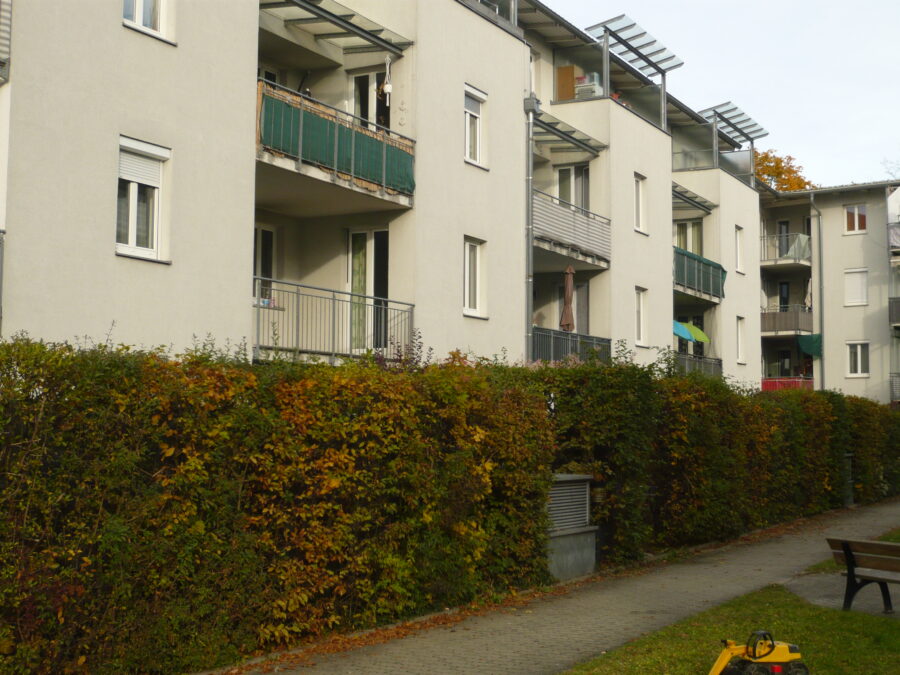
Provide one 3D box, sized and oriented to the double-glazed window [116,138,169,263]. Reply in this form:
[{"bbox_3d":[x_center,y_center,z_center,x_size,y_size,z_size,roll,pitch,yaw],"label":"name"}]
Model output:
[{"bbox_3d":[-3.841,-1.690,15.519,0.160,1.450,0.940,-2,-5,29],"label":"double-glazed window"}]

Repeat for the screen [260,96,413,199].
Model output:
[{"bbox_3d":[-1.641,-2.899,19.476,0.060,0.720,4.280,-2,-5,29],"label":"screen"}]

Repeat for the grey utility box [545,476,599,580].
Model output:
[{"bbox_3d":[1.233,2.411,15.986,0.800,1.300,1.650,-2,-5,29],"label":"grey utility box"}]

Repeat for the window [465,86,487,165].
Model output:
[{"bbox_3d":[0.434,-3.938,23.445,0.160,1.470,0.940,-2,-5,29],"label":"window"}]

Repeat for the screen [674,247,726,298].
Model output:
[{"bbox_3d":[6.965,-1.768,35.085,0.090,1.000,4.300,-2,-5,29],"label":"screen"}]

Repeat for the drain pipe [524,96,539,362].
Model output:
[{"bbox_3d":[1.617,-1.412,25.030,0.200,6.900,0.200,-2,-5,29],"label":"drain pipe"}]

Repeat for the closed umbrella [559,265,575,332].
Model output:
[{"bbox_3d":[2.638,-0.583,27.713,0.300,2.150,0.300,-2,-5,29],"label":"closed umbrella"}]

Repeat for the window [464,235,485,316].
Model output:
[{"bbox_3d":[0.418,-1.105,23.243,0.160,1.470,0.940,-2,-5,29],"label":"window"}]

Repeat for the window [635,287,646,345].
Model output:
[{"bbox_3d":[4.702,-0.497,31.009,0.160,1.470,0.940,-2,-5,29],"label":"window"}]

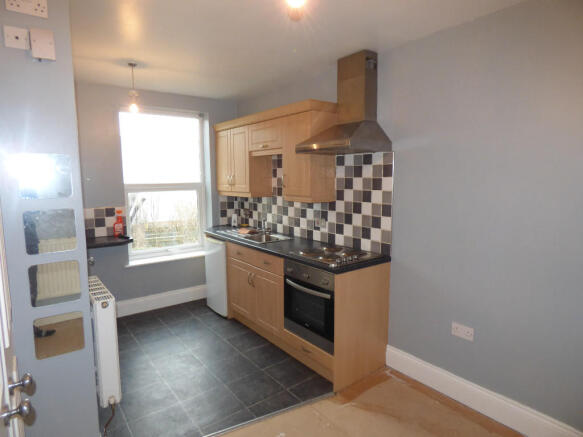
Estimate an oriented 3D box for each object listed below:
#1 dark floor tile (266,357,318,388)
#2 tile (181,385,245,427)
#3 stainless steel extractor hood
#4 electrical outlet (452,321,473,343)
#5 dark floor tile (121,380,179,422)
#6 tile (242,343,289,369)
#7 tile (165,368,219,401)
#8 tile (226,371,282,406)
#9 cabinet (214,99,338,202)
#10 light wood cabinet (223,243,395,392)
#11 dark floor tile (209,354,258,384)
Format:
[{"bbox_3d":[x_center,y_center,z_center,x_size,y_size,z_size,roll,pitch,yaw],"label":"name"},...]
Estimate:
[{"bbox_3d":[-0.003,1.229,2.701,0.330,0.010,0.330,-5,9,-38],"label":"dark floor tile"},{"bbox_3d":[-0.522,1.265,2.272,0.327,0.010,0.322,-5,8,-38],"label":"tile"},{"bbox_3d":[0.402,-0.889,2.605,0.475,0.757,0.600,-5,8,-38],"label":"stainless steel extractor hood"},{"bbox_3d":[1.140,0.754,2.249,0.015,0.088,0.144,-5,8,-38],"label":"electrical outlet"},{"bbox_3d":[-0.987,1.259,2.324,0.327,0.010,0.322,-5,8,-38],"label":"dark floor tile"},{"bbox_3d":[-0.205,1.198,2.952,0.330,0.010,0.330,-5,9,-38],"label":"tile"},{"bbox_3d":[-0.737,1.246,2.548,0.330,0.010,0.330,-5,9,-38],"label":"tile"},{"bbox_3d":[-0.268,1.254,2.499,0.330,0.010,0.330,-5,9,-38],"label":"tile"},{"bbox_3d":[-0.270,-0.644,3.615,0.320,0.870,1.830,-5,8,-38],"label":"cabinet"},{"bbox_3d":[0.043,0.724,3.197,0.610,0.875,1.615,-5,9,-38],"label":"light wood cabinet"},{"bbox_3d":[-0.464,1.215,2.734,0.327,0.010,0.322,-5,8,-38],"label":"dark floor tile"}]

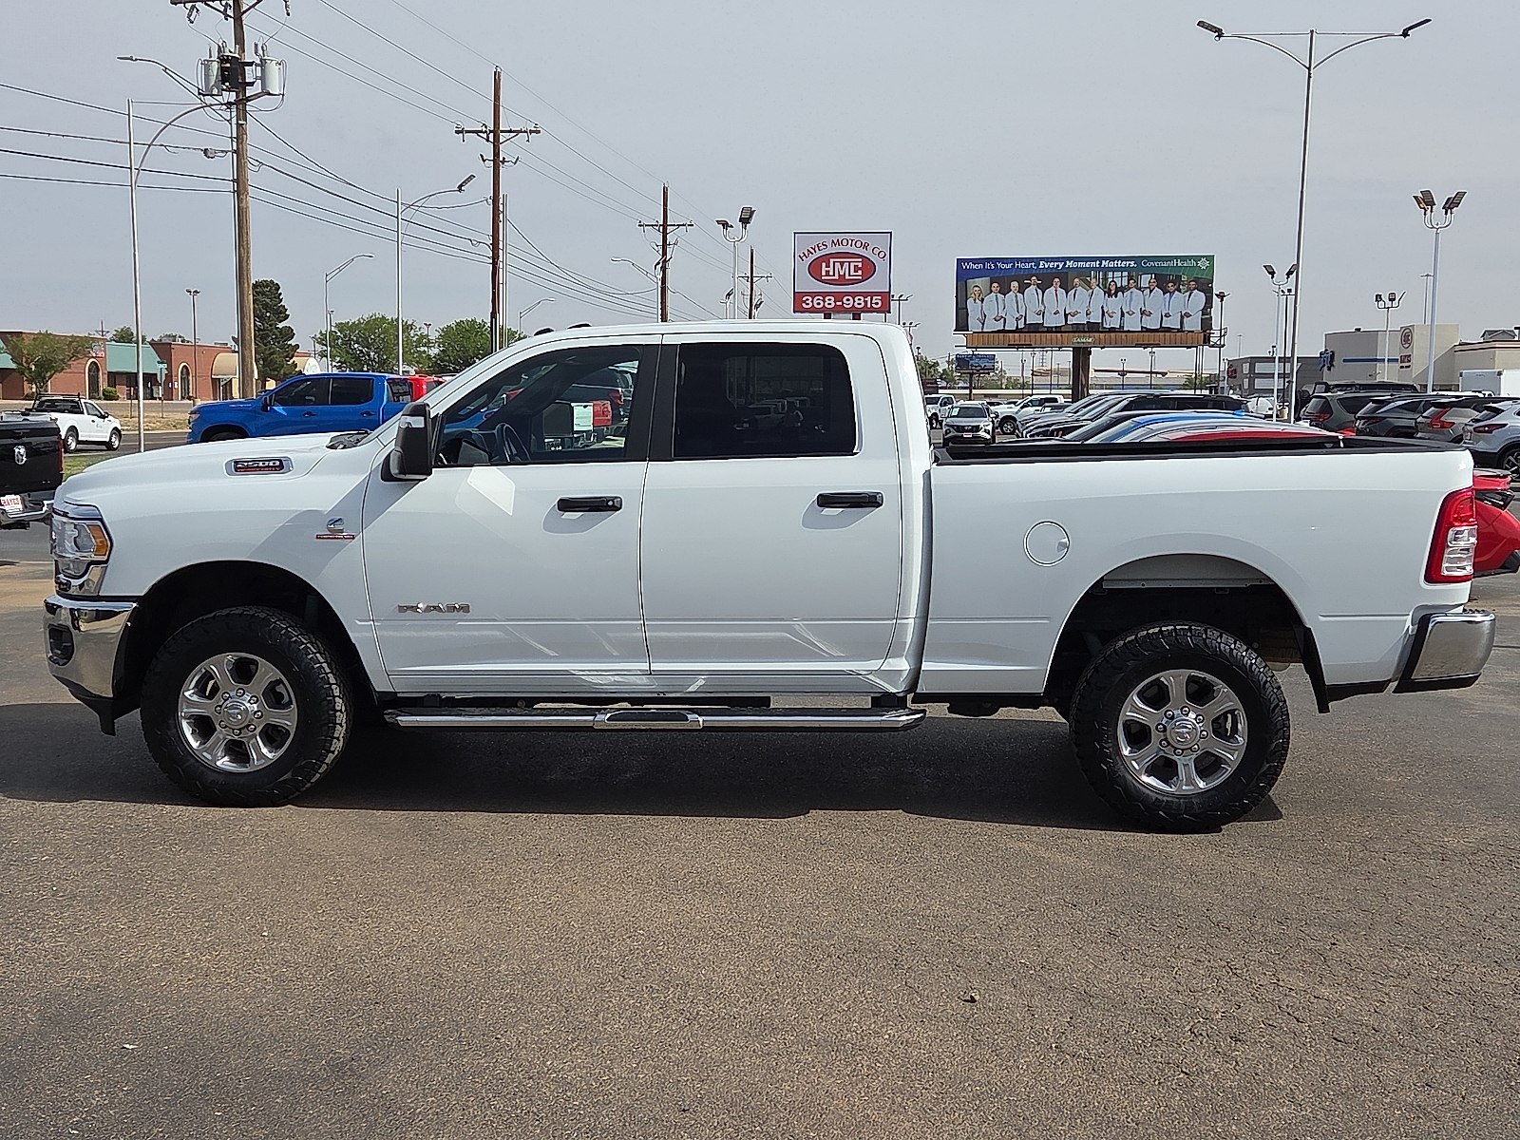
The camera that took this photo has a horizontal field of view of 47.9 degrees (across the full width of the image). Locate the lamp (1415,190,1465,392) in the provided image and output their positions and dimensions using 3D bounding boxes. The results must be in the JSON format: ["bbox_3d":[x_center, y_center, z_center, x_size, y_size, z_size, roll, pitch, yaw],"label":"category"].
[{"bbox_3d":[19.430,-7.137,49.413,1.250,7.450,1.250,1,6,6],"label":"lamp"}]

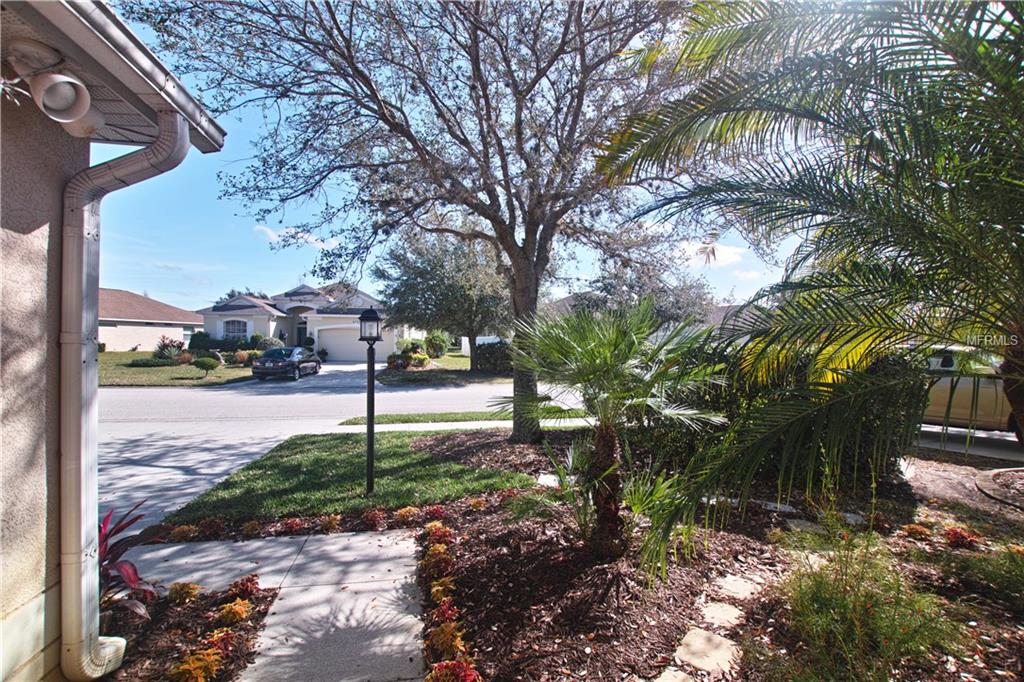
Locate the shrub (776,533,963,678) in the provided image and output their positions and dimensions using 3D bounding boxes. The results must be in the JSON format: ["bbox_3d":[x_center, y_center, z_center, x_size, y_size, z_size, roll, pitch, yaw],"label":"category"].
[{"bbox_3d":[1.950,1.360,2.360,0.800,0.560,0.740,0,0,-15],"label":"shrub"}]

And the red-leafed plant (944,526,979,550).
[{"bbox_3d":[3.583,1.547,3.400,0.220,0.165,0.220,0,0,0],"label":"red-leafed plant"}]

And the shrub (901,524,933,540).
[{"bbox_3d":[3.386,1.585,3.570,0.205,0.130,0.200,0,0,-15],"label":"shrub"}]

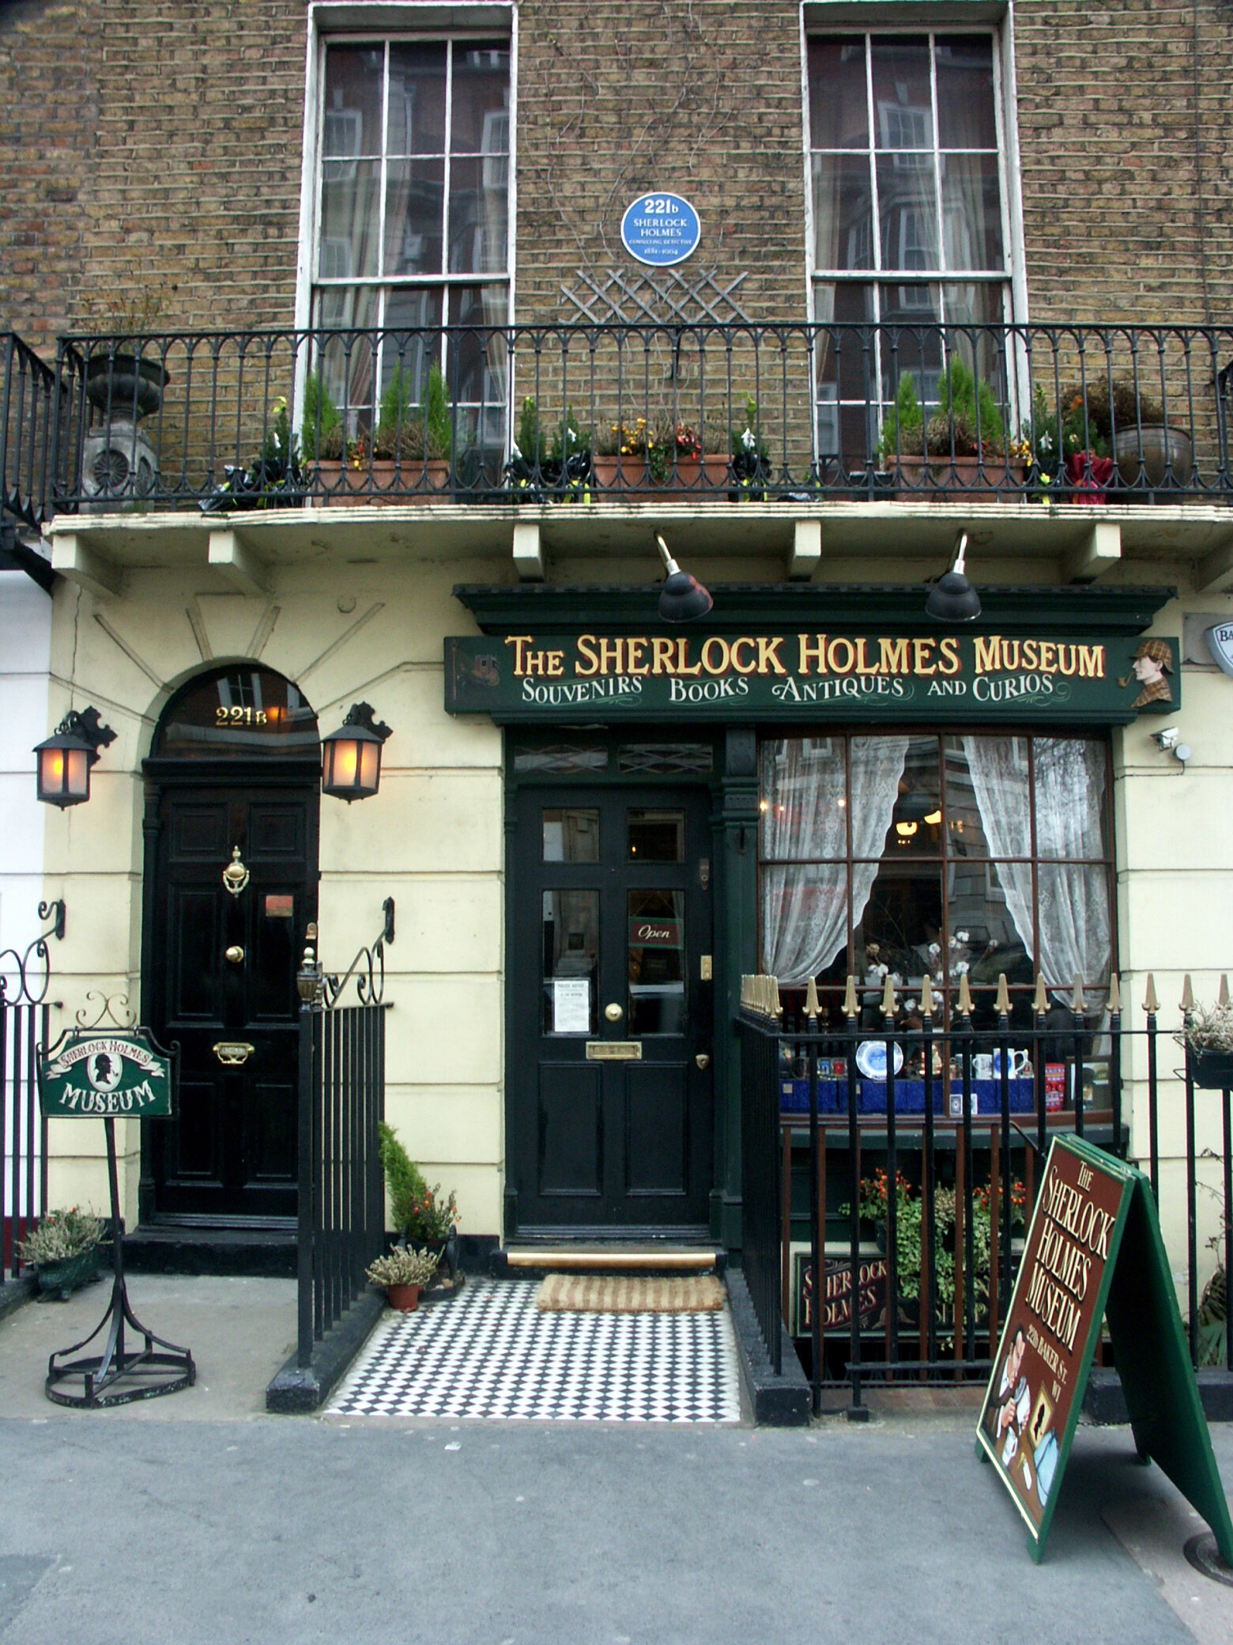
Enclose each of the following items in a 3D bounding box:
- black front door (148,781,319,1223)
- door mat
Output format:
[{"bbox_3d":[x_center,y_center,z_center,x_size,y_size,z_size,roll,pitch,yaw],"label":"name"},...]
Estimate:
[{"bbox_3d":[-1.824,0.827,6.321,0.825,2.070,0.060,0,-7,2],"label":"black front door"},{"bbox_3d":[0.069,1.977,5.554,0.760,0.040,0.520,0,-7,2],"label":"door mat"}]

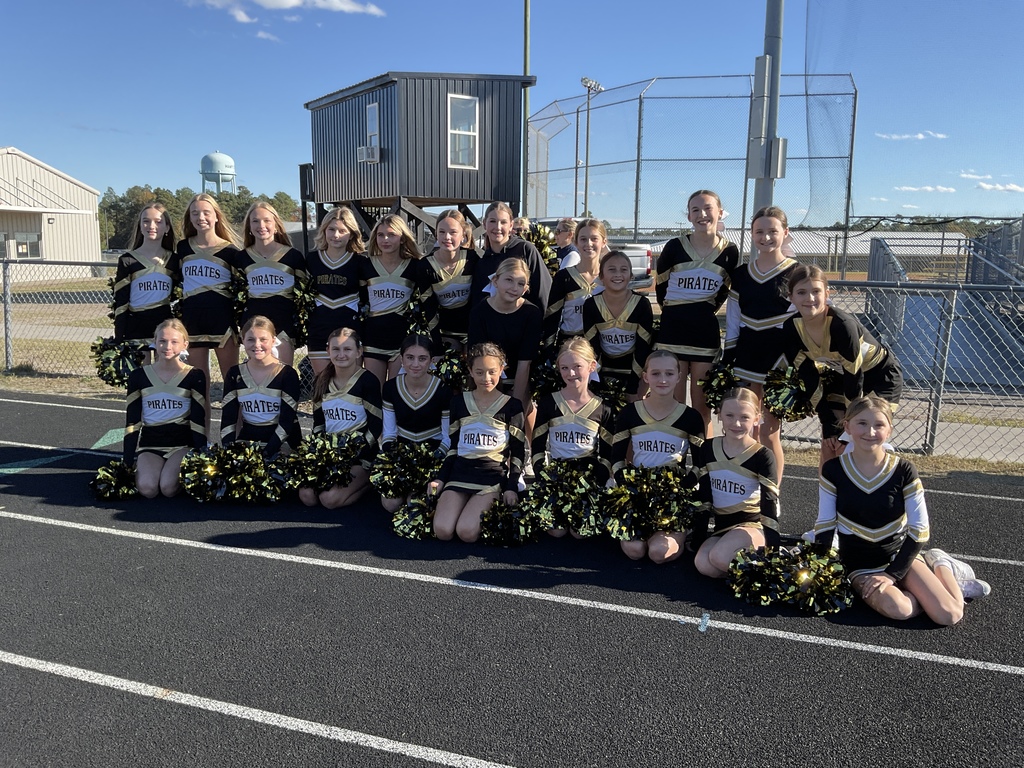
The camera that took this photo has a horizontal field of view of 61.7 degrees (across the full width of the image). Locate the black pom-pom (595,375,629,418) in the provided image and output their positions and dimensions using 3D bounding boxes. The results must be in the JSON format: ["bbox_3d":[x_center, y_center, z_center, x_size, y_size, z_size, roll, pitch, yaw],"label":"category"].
[{"bbox_3d":[0.465,0.071,4.219,0.260,0.260,0.260,2,10,10],"label":"black pom-pom"}]

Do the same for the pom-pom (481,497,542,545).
[{"bbox_3d":[-0.002,0.607,3.785,0.265,0.210,0.250,1,10,0],"label":"pom-pom"}]

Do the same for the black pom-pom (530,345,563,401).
[{"bbox_3d":[0.195,-0.060,4.451,0.270,0.280,0.270,2,10,10],"label":"black pom-pom"}]

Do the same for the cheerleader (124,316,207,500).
[{"bbox_3d":[-1.851,0.102,4.611,0.420,0.889,0.580,-3,10,-22],"label":"cheerleader"}]

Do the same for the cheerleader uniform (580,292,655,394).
[{"bbox_3d":[0.558,-0.215,4.546,0.390,0.560,0.360,3,10,10],"label":"cheerleader uniform"}]

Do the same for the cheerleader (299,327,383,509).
[{"bbox_3d":[-0.864,0.147,4.468,0.430,0.875,0.580,3,10,12],"label":"cheerleader"}]

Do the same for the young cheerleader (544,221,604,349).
[{"bbox_3d":[0.401,-0.149,4.588,0.440,1.446,0.300,2,10,8],"label":"young cheerleader"}]

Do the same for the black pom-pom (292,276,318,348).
[{"bbox_3d":[-1.200,-0.399,4.976,0.190,0.420,0.220,1,10,0],"label":"black pom-pom"}]

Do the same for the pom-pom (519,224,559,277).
[{"bbox_3d":[0.136,-0.765,4.972,0.270,0.340,0.260,1,10,0],"label":"pom-pom"}]

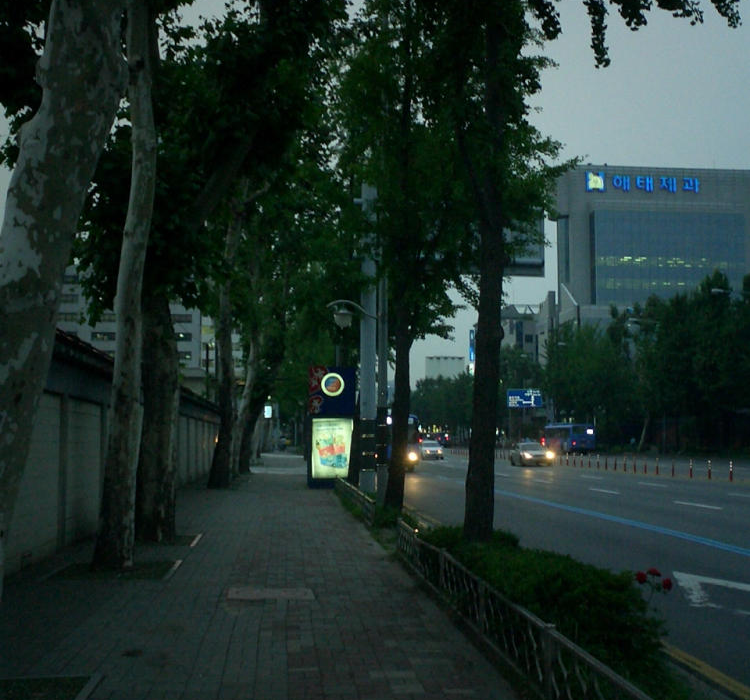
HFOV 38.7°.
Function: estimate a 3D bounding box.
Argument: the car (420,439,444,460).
[{"bbox_3d":[4.460,7.838,83.638,1.780,1.480,4.400,0,-5,-3],"label":"car"}]

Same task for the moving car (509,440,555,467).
[{"bbox_3d":[9.588,6.368,65.699,1.800,1.450,4.500,0,-5,-4],"label":"moving car"}]

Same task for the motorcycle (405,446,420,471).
[{"bbox_3d":[1.982,5.649,56.226,0.800,1.380,2.000,0,-5,-5],"label":"motorcycle"}]

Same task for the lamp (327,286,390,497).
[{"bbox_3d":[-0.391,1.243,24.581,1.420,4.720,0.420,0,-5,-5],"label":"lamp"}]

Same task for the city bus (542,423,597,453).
[{"bbox_3d":[20.746,9.539,114.604,2.500,3.200,11.000,0,-5,-6],"label":"city bus"}]

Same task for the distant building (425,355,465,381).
[{"bbox_3d":[27.952,19.037,429.895,16.000,36.000,15.000,0,-5,0],"label":"distant building"}]

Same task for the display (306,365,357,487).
[{"bbox_3d":[-1.331,2.348,32.718,1.500,3.720,0.700,0,-5,-3],"label":"display"}]

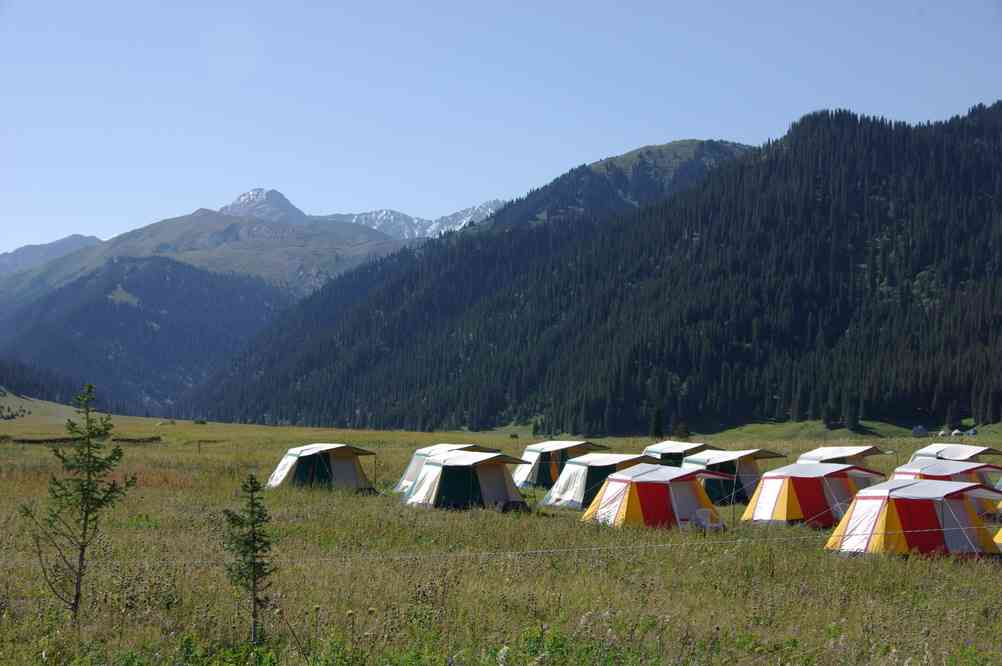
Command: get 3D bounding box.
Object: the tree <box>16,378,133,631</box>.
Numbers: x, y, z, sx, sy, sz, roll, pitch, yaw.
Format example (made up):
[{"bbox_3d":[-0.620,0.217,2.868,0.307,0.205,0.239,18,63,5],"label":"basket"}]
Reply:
[{"bbox_3d":[-5.800,2.360,22.000,1.550,3.250,1.450,0,-2,0],"label":"tree"}]

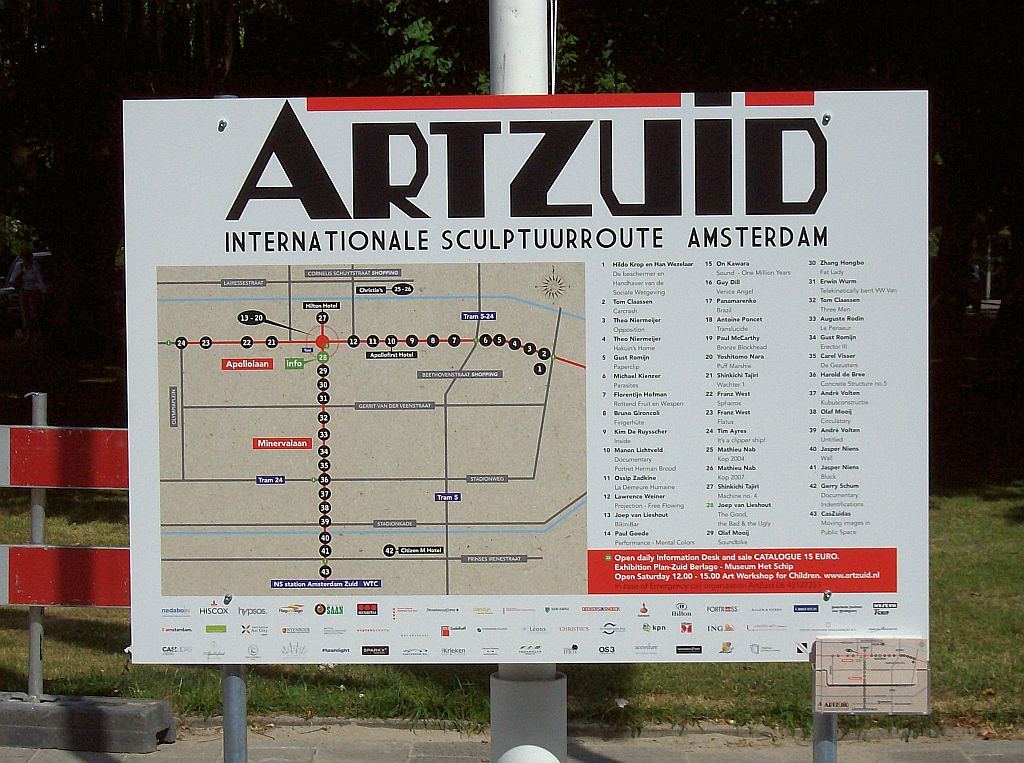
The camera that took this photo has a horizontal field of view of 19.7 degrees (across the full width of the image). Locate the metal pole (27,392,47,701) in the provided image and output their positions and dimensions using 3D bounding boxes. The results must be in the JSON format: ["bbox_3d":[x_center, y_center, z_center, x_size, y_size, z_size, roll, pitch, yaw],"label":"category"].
[{"bbox_3d":[-1.556,0.544,9.690,0.048,1.011,0.048,1,2,0],"label":"metal pole"}]

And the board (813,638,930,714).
[{"bbox_3d":[0.718,0.589,5.900,0.235,0.153,0.040,0,2,1],"label":"board"}]

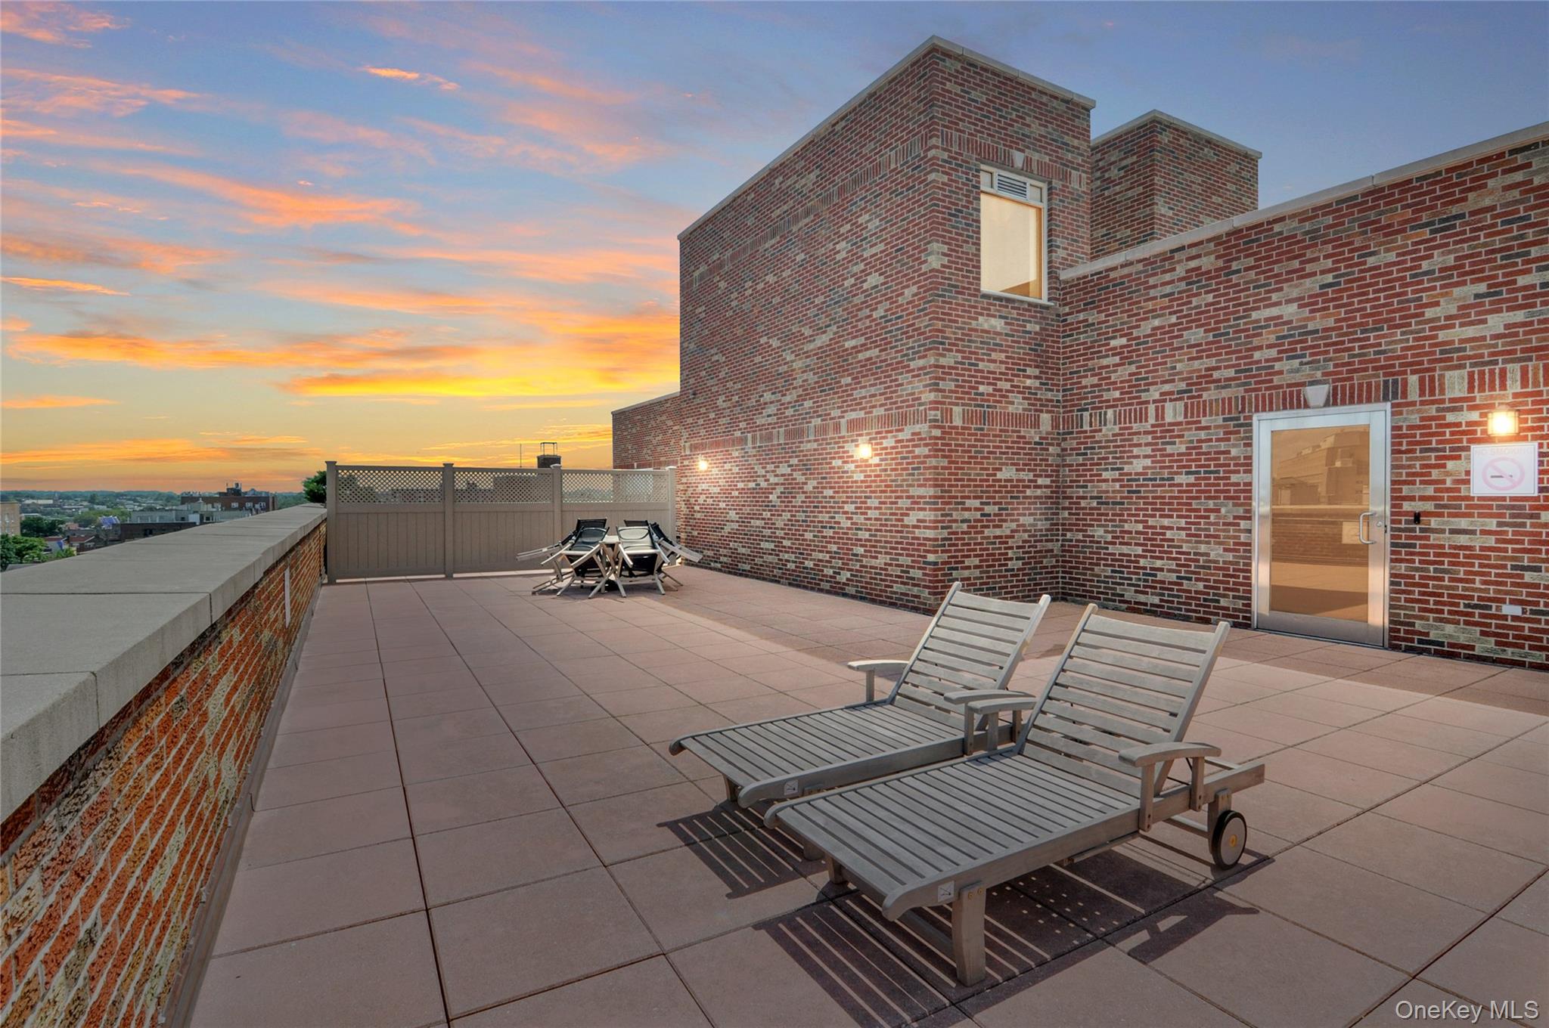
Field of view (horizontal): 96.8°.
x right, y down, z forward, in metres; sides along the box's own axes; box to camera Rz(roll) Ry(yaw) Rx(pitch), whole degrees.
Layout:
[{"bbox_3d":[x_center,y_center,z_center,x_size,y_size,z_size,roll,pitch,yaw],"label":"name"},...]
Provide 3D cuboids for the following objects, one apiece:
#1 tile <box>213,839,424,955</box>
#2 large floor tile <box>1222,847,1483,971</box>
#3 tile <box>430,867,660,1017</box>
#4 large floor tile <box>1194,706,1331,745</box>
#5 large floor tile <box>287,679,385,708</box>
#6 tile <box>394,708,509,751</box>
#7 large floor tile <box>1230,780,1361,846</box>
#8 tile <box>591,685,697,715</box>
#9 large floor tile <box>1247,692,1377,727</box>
[{"bbox_3d":[-1.624,1.393,2.514,0.612,0.040,0.590,-1,2,-30],"label":"tile"},{"bbox_3d":[2.031,1.389,2.439,0.607,0.040,0.579,-1,2,-31],"label":"large floor tile"},{"bbox_3d":[-0.773,1.400,2.273,0.604,0.040,0.590,-1,2,-29],"label":"tile"},{"bbox_3d":[3.055,1.329,4.280,0.608,0.040,0.583,-1,2,-30],"label":"large floor tile"},{"bbox_3d":[-3.147,1.318,4.961,0.612,0.040,0.590,-1,2,-30],"label":"large floor tile"},{"bbox_3d":[-1.998,1.339,4.258,0.612,0.040,0.590,-1,2,-30],"label":"tile"},{"bbox_3d":[2.270,1.365,3.211,0.608,0.040,0.583,-1,2,-30],"label":"large floor tile"},{"bbox_3d":[-0.912,1.320,4.812,0.606,0.040,0.592,-1,2,-29],"label":"tile"},{"bbox_3d":[3.601,1.319,4.575,0.608,0.040,0.582,-1,2,-31],"label":"large floor tile"}]

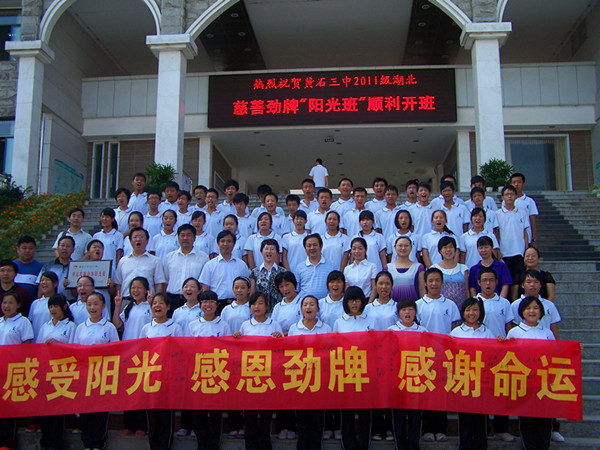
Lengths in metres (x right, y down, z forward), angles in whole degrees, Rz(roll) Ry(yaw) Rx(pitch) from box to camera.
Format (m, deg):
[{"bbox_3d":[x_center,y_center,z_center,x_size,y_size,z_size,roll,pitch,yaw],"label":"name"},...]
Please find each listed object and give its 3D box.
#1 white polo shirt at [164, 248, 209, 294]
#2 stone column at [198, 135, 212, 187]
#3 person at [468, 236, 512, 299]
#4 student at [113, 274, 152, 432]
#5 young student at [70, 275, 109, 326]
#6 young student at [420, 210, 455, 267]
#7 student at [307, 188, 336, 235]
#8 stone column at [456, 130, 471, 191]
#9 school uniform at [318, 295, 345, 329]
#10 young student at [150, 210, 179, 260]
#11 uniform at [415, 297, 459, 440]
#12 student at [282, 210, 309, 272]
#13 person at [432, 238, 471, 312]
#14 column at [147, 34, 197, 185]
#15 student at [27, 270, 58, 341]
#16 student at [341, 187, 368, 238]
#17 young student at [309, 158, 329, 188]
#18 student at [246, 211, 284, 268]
[{"bbox_3d":[-1.307,0.532,7.620,0.520,0.570,0.270,0,-7,-2],"label":"white polo shirt"},{"bbox_3d":[-3.707,-1.646,25.603,0.497,3.601,0.497,-1,-9,5],"label":"stone column"},{"bbox_3d":[2.114,0.923,7.350,0.460,1.601,0.280,-1,-8,10],"label":"person"},{"bbox_3d":[-1.663,1.330,6.700,0.480,1.600,0.320,1,-8,-4],"label":"student"},{"bbox_3d":[-2.108,1.263,6.497,0.440,1.529,0.280,0,-9,2],"label":"young student"},{"bbox_3d":[1.714,0.592,7.978,0.450,1.559,0.280,-1,-9,7],"label":"young student"},{"bbox_3d":[0.325,0.342,9.016,0.470,1.700,0.290,0,-7,4],"label":"student"},{"bbox_3d":[6.189,-1.745,24.747,0.467,3.595,0.467,-1,-9,5],"label":"stone column"},{"bbox_3d":[0.335,0.988,6.455,0.440,0.640,0.270,-1,-7,4],"label":"school uniform"},{"bbox_3d":[-1.704,0.603,8.278,0.440,1.608,0.280,0,-9,0],"label":"young student"},{"bbox_3d":[1.342,1.357,6.430,0.480,1.365,0.280,-1,-8,8],"label":"uniform"},{"bbox_3d":[-0.017,0.632,7.851,0.440,1.625,0.270,0,-6,3],"label":"student"},{"bbox_3d":[1.690,0.924,7.323,0.460,1.600,0.300,-1,-7,9],"label":"person"},{"bbox_3d":[-3.614,-2.997,18.429,1.151,4.462,0.850,-1,-7,5],"label":"column"},{"bbox_3d":[-2.551,1.244,6.539,0.440,1.576,0.280,-1,-9,6],"label":"student"},{"bbox_3d":[0.755,0.344,8.548,0.460,1.685,0.290,-1,-7,5],"label":"student"},{"bbox_3d":[0.562,-1.072,18.871,0.520,1.700,0.340,0,-7,3],"label":"young student"},{"bbox_3d":[-0.444,0.614,8.165,0.450,1.561,0.280,0,-9,3],"label":"student"}]

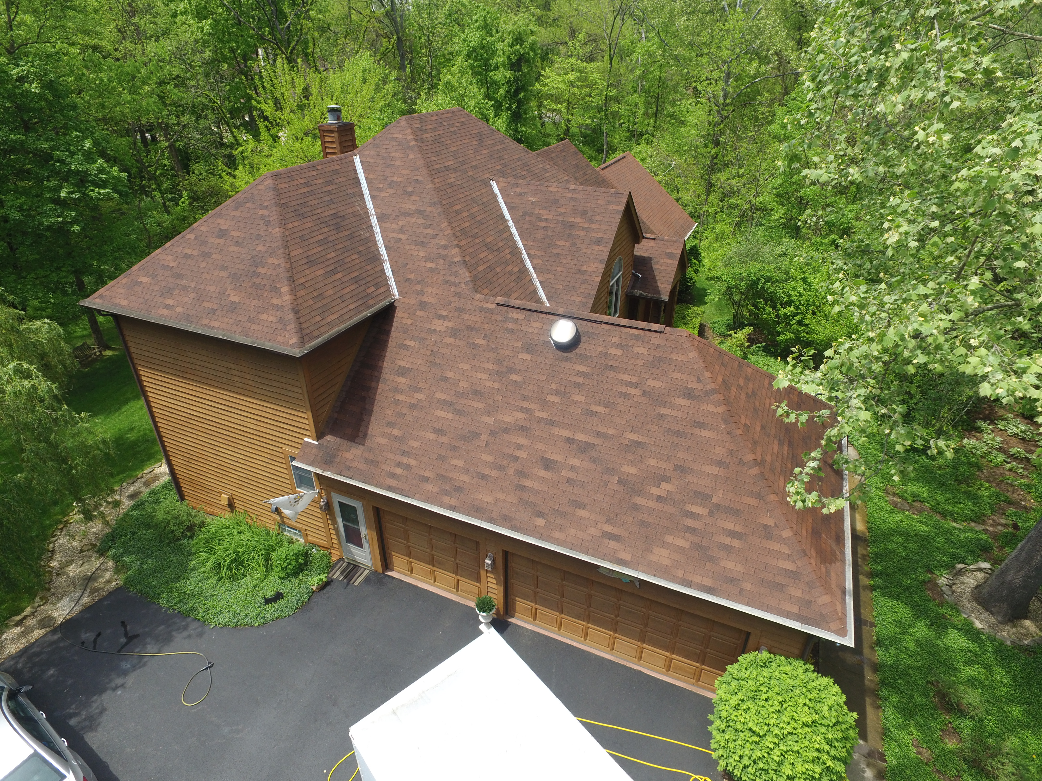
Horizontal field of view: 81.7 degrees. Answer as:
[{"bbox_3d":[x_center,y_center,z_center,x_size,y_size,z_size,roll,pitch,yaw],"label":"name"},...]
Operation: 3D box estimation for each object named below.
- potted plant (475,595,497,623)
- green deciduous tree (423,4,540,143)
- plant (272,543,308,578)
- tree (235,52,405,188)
[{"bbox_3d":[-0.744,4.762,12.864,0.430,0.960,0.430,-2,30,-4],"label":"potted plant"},{"bbox_3d":[-2.030,-13.094,32.775,6.162,13.443,5.854,-1,30,-3],"label":"green deciduous tree"},{"bbox_3d":[-5.466,4.004,14.228,0.830,0.720,0.800,-14,33,-24],"label":"plant"},{"bbox_3d":[-8.948,-9.316,27.682,7.458,10.880,7.085,-9,31,-15],"label":"tree"}]

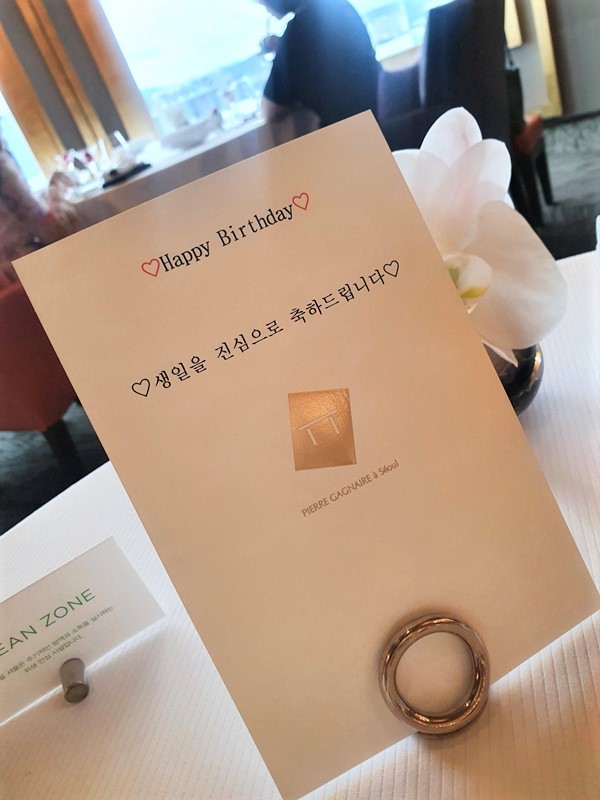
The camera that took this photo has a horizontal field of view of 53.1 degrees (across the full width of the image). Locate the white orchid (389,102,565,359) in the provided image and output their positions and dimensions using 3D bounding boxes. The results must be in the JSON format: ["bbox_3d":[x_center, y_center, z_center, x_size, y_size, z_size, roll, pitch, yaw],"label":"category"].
[{"bbox_3d":[0.076,-0.073,0.295,0.100,0.110,0.080,-12,31,16],"label":"white orchid"}]

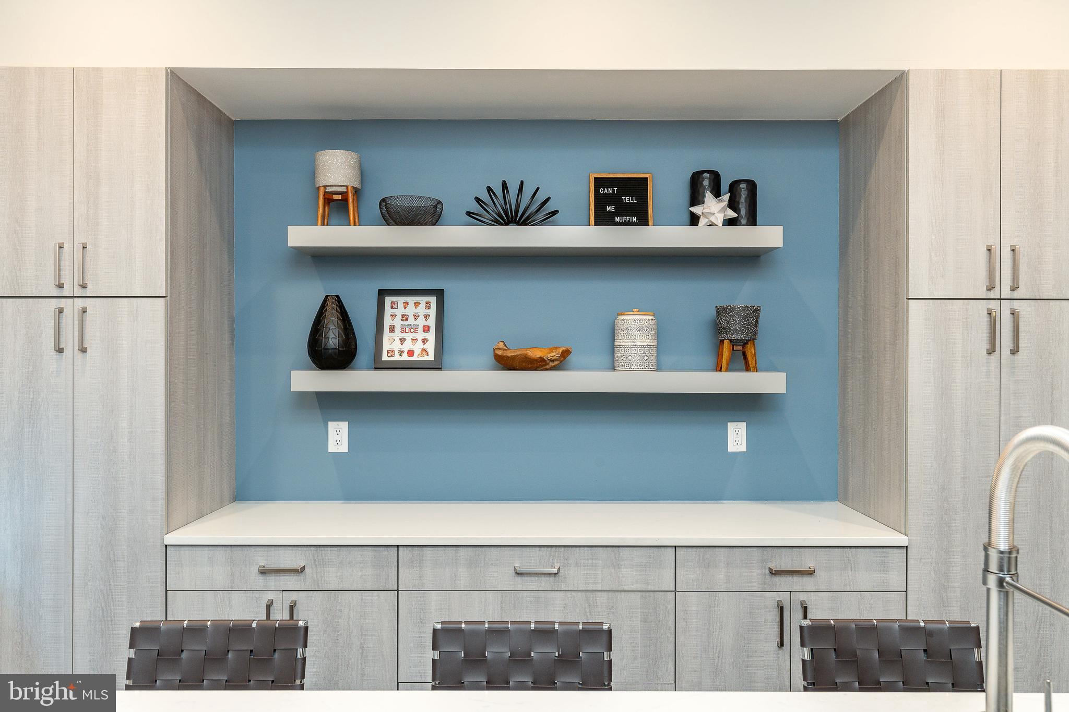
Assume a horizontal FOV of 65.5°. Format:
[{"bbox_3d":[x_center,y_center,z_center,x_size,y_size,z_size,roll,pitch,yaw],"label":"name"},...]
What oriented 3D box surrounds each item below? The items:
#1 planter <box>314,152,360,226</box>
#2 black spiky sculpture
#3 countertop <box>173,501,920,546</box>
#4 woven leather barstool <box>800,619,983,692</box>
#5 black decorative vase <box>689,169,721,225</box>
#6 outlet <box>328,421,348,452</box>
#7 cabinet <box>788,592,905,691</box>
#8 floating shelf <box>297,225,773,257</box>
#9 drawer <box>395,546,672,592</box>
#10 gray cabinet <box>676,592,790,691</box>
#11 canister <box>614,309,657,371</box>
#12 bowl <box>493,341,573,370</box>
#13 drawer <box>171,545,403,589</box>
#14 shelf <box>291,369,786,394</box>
[{"bbox_3d":[-0.757,-0.626,3.200,0.177,0.298,0.177,0,0,0],"label":"planter"},{"bbox_3d":[-0.086,-0.578,3.215,0.360,0.203,0.200,0,0,0],"label":"black spiky sculpture"},{"bbox_3d":[0.008,0.606,3.049,2.440,0.030,0.637,0,0,0],"label":"countertop"},{"bbox_3d":[0.817,1.062,1.693,0.420,0.912,0.510,0,0,3],"label":"woven leather barstool"},{"bbox_3d":[0.667,-0.599,3.240,0.120,0.238,0.120,0,0,0],"label":"black decorative vase"},{"bbox_3d":[-0.793,0.327,3.356,0.080,0.124,0.008,0,0,0],"label":"outlet"},{"bbox_3d":[1.036,1.095,3.020,0.380,0.630,0.560,0,0,0],"label":"cabinet"},{"bbox_3d":[0.005,-0.440,3.206,1.817,0.075,0.305,0,0,0],"label":"floating shelf"},{"bbox_3d":[0.009,0.697,2.962,0.908,0.149,0.500,0,0,0],"label":"drawer"},{"bbox_3d":[0.656,1.085,2.990,0.377,0.620,0.510,0,0,0],"label":"gray cabinet"},{"bbox_3d":[0.391,-0.061,3.200,0.162,0.239,0.162,0,0,0],"label":"canister"},{"bbox_3d":[-0.006,-0.001,3.200,0.304,0.114,0.200,0,0,0],"label":"bowl"},{"bbox_3d":[-0.829,0.697,2.962,0.758,0.149,0.500,0,0,0],"label":"drawer"},{"bbox_3d":[0.016,0.098,3.205,1.822,0.083,0.300,0,0,0],"label":"shelf"}]

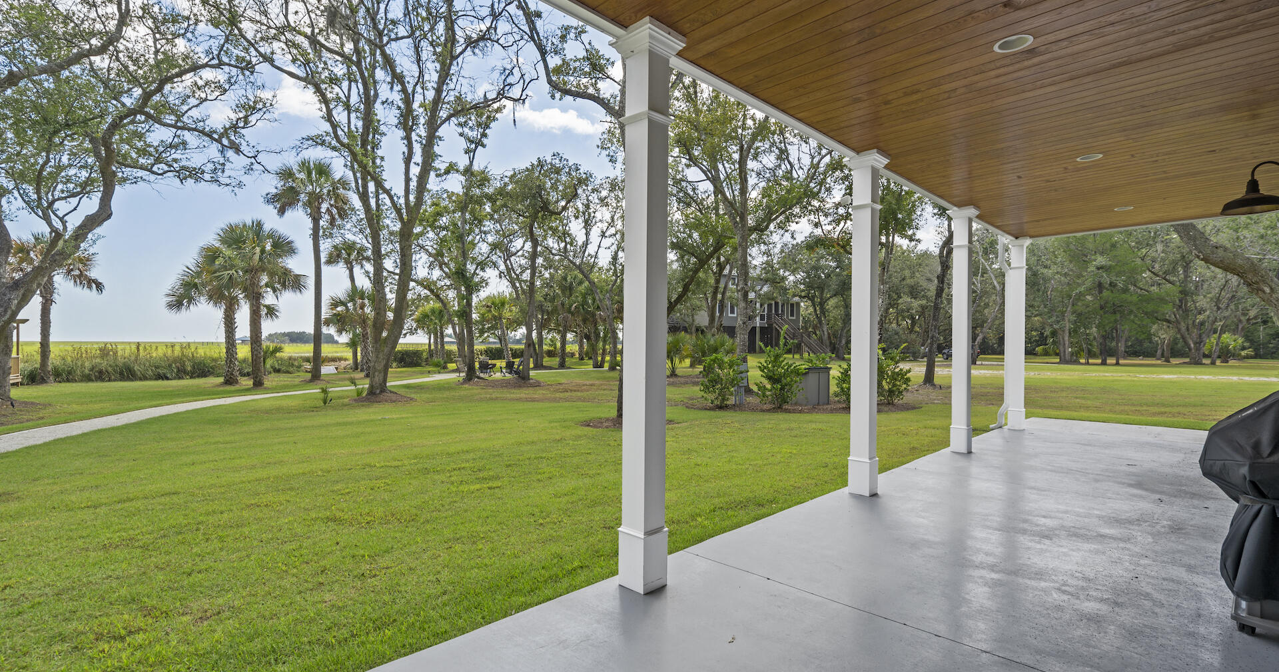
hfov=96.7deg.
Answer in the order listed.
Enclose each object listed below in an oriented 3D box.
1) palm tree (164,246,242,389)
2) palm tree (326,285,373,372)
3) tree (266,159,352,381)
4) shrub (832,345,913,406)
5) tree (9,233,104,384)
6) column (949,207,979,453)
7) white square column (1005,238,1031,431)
[{"bbox_3d":[-17.531,-0.890,23.030,2.900,5.744,2.900,1,-1,-37],"label":"palm tree"},{"bbox_3d":[-16.027,-0.314,32.500,3.500,5.300,3.500,1,0,-26],"label":"palm tree"},{"bbox_3d":[-16.676,-3.331,28.700,3.700,10.900,3.700,1,0,-30],"label":"tree"},{"bbox_3d":[6.213,1.029,15.200,1.900,1.580,1.450,1,0,6],"label":"shrub"},{"bbox_3d":[-28.724,-1.354,28.000,3.500,7.400,3.500,0,-1,44],"label":"tree"},{"bbox_3d":[4.237,-0.067,7.451,0.322,3.179,0.322,1,-1,-45],"label":"column"},{"bbox_3d":[6.401,-0.026,9.585,0.322,3.179,0.322,1,-1,-45],"label":"white square column"}]

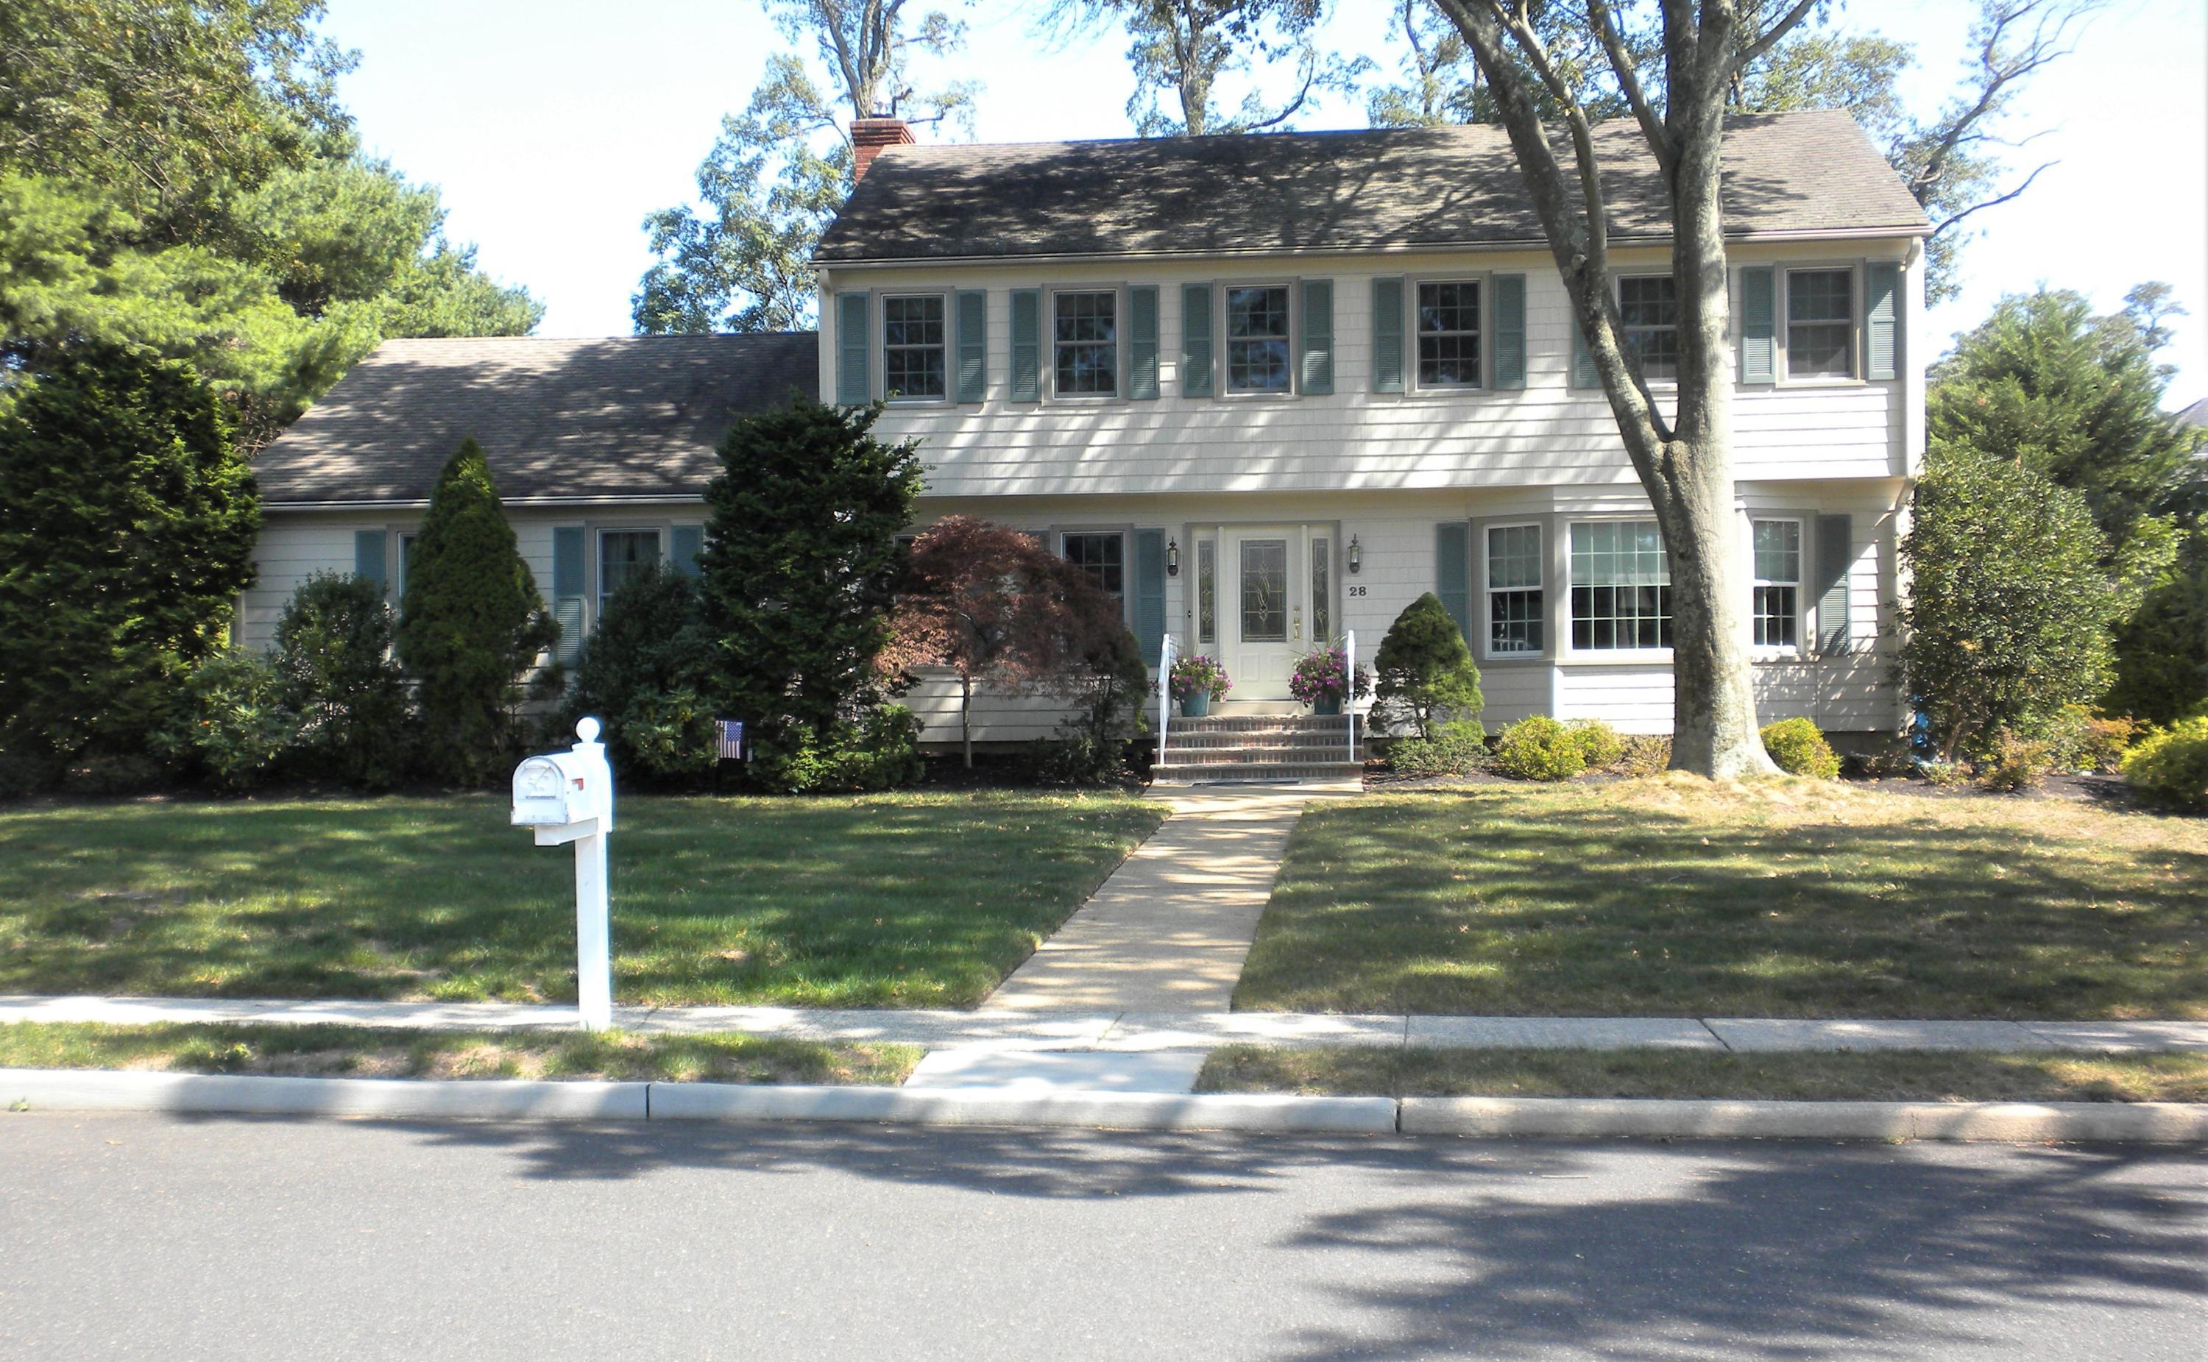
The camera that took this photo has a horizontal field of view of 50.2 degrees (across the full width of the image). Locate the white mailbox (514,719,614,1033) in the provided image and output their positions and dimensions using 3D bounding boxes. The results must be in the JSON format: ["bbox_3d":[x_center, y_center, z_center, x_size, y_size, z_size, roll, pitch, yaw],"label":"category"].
[{"bbox_3d":[-2.700,0.997,11.847,0.290,1.600,0.700,-1,0,8],"label":"white mailbox"}]

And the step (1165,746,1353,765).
[{"bbox_3d":[1.698,0.842,25.969,2.240,0.180,0.340,-1,0,6],"label":"step"}]

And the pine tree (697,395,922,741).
[{"bbox_3d":[-3.241,-1.045,26.000,2.450,4.200,2.400,-1,0,6],"label":"pine tree"}]

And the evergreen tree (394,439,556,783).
[{"bbox_3d":[-7.055,-0.791,26.400,1.750,3.860,1.700,-1,0,6],"label":"evergreen tree"}]

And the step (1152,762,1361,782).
[{"bbox_3d":[1.671,0.993,25.629,2.280,0.190,0.360,-1,0,6],"label":"step"}]

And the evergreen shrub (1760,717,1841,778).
[{"bbox_3d":[7.504,0.717,25.500,0.950,0.680,0.920,-1,0,6],"label":"evergreen shrub"}]

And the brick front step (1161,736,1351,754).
[{"bbox_3d":[1.722,0.690,26.269,2.220,0.180,0.340,-1,0,6],"label":"brick front step"}]

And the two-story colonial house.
[{"bbox_3d":[-0.090,-3.191,31.422,19.470,8.310,8.500,-1,0,6],"label":"two-story colonial house"}]

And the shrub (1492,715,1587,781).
[{"bbox_3d":[4.698,0.717,25.500,1.020,0.710,0.950,-1,0,6],"label":"shrub"}]

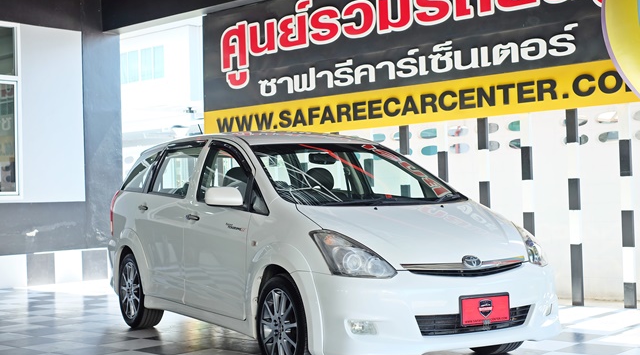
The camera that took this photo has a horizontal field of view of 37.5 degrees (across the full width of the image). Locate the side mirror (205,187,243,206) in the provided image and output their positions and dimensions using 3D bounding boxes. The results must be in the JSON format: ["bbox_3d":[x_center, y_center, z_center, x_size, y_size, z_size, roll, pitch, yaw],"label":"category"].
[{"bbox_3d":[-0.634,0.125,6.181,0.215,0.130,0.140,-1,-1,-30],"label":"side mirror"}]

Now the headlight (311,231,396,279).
[{"bbox_3d":[0.191,0.435,5.425,0.340,0.265,0.460,-1,-1,-30],"label":"headlight"}]

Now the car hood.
[{"bbox_3d":[0.666,0.322,5.858,1.470,0.350,0.890,-1,-1,-30],"label":"car hood"}]

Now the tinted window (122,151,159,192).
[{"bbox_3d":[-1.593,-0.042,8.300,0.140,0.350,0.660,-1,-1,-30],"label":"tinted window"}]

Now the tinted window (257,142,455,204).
[{"bbox_3d":[0.238,-0.042,6.590,1.380,0.455,1.110,-1,-1,-30],"label":"tinted window"}]

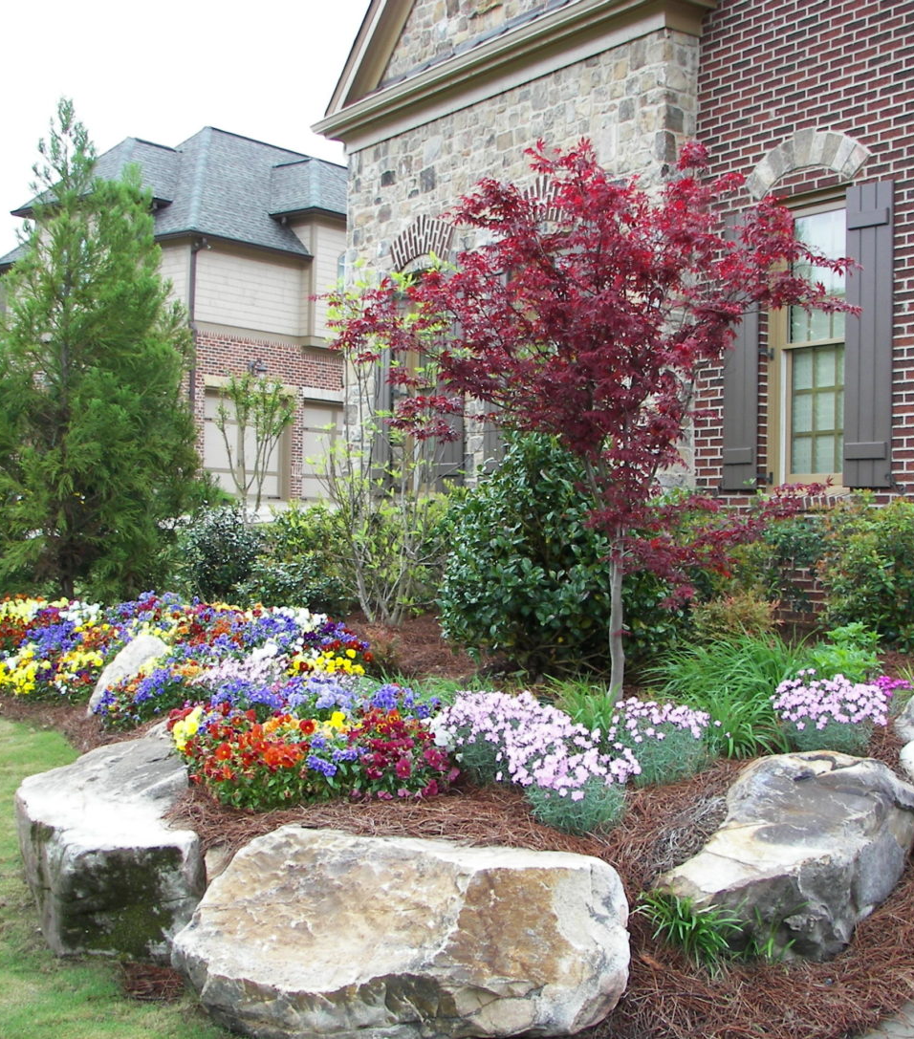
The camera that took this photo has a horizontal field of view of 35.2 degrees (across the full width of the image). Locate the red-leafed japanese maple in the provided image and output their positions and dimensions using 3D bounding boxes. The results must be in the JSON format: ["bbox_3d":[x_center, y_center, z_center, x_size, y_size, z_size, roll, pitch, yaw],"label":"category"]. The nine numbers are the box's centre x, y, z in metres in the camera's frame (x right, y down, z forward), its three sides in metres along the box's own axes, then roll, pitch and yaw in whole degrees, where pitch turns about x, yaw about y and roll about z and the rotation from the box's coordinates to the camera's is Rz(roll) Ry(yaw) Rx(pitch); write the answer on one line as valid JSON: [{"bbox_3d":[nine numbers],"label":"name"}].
[{"bbox_3d":[0.594,-0.443,6.450,2.336,2.499,2.100,0,-2,5],"label":"red-leafed japanese maple"}]

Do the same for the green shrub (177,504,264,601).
[{"bbox_3d":[-1.785,0.272,10.800,0.673,0.779,0.660,1,-2,-9],"label":"green shrub"}]

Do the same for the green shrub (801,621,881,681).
[{"bbox_3d":[1.944,0.688,7.300,0.406,0.340,0.400,0,-2,15],"label":"green shrub"}]

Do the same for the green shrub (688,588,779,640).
[{"bbox_3d":[1.651,0.591,8.600,0.556,0.362,0.500,0,-2,11],"label":"green shrub"}]

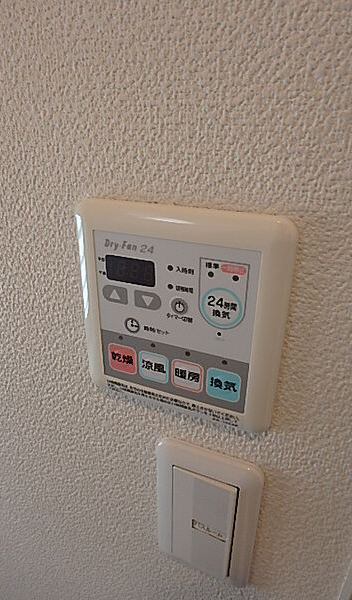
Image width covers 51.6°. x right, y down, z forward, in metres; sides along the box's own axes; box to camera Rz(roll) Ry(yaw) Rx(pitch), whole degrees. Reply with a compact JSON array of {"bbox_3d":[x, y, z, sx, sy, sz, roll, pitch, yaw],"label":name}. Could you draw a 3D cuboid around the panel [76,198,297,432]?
[{"bbox_3d":[-0.002,0.012,0.196,0.115,0.122,0.011,10,26,20],"label":"panel"}]

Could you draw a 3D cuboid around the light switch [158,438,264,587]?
[{"bbox_3d":[0.019,0.149,0.249,0.070,0.120,0.009,10,26,20],"label":"light switch"}]

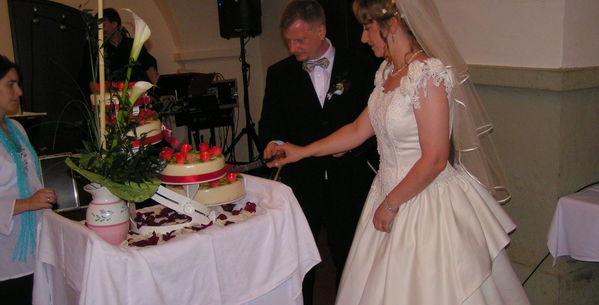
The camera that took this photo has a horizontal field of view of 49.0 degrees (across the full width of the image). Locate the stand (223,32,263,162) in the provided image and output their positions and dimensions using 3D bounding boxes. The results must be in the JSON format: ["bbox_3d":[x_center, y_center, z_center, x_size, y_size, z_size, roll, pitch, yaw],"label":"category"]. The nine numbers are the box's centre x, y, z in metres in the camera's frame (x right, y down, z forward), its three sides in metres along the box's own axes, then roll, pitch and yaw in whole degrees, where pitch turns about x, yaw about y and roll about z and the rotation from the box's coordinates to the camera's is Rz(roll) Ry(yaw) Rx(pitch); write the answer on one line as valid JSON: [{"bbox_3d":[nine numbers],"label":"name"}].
[{"bbox_3d":[-0.512,-0.456,6.473,0.750,1.370,0.750,1,14,13],"label":"stand"}]

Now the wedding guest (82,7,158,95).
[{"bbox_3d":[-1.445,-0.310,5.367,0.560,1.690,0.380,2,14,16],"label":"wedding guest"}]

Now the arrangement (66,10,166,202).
[{"bbox_3d":[-0.630,-0.146,2.264,0.360,0.655,0.340,-6,14,-15],"label":"arrangement"}]

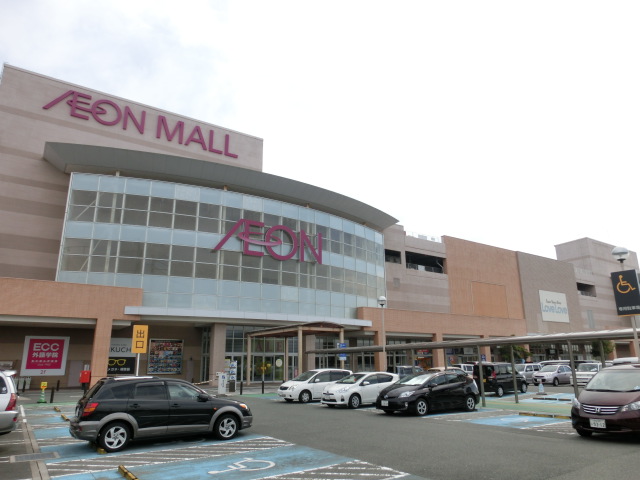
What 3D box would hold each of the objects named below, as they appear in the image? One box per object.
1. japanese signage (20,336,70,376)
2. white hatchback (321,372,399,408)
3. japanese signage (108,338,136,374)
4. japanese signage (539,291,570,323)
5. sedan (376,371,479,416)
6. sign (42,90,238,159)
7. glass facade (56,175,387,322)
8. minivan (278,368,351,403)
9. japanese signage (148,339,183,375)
[{"bbox_3d":[-22.555,9.561,36.547,3.140,3.135,0.150,9,-19,-33],"label":"japanese signage"},{"bbox_3d":[1.942,6.829,20.386,3.995,1.445,1.720,11,-19,-36],"label":"white hatchback"},{"bbox_3d":[-17.967,10.368,39.513,2.915,3.090,0.150,9,-19,-33],"label":"japanese signage"},{"bbox_3d":[38.423,10.975,72.420,7.800,5.000,0.160,9,-19,-33],"label":"japanese signage"},{"bbox_3d":[4.254,5.907,17.336,4.460,1.490,1.780,9,-19,-33],"label":"sedan"},{"bbox_3d":[-16.051,-11.054,42.594,17.670,2.450,0.350,9,-19,-33],"label":"sign"},{"bbox_3d":[-5.239,1.763,44.496,35.800,11.400,3.500,9,-19,-33],"label":"glass facade"},{"bbox_3d":[-0.074,7.621,23.377,4.240,1.610,1.720,10,-19,-33],"label":"minivan"},{"bbox_3d":[-14.459,10.988,41.780,3.130,3.165,0.150,9,-19,-33],"label":"japanese signage"}]

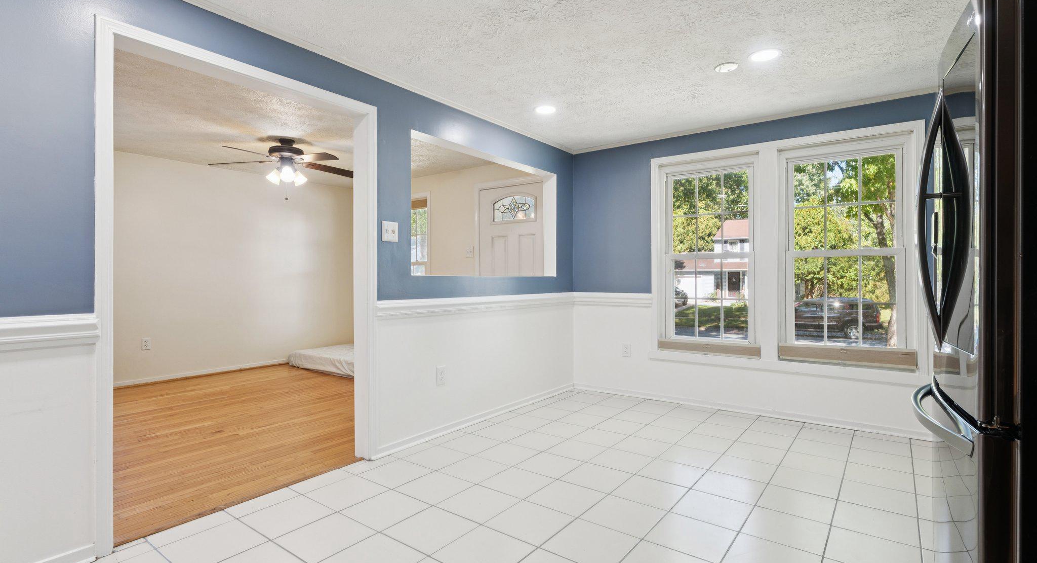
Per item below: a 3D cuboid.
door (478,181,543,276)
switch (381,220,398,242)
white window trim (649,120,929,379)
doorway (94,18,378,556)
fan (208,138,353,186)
[{"bbox_3d":[-0.041,-0.001,5.222,1.000,2.090,0.120,0,0,37],"label":"door"},{"bbox_3d":[-0.785,-0.303,3.002,0.015,0.121,0.121,0,0,37],"label":"switch"},{"bbox_3d":[1.941,-0.211,3.799,1.896,1.730,0.100,0,0,37],"label":"white window trim"},{"bbox_3d":[-1.286,0.013,2.449,0.140,2.091,1.305,0,0,37],"label":"doorway"},{"bbox_3d":[-2.066,-1.069,4.355,1.320,0.410,1.320,0,0,37],"label":"fan"}]

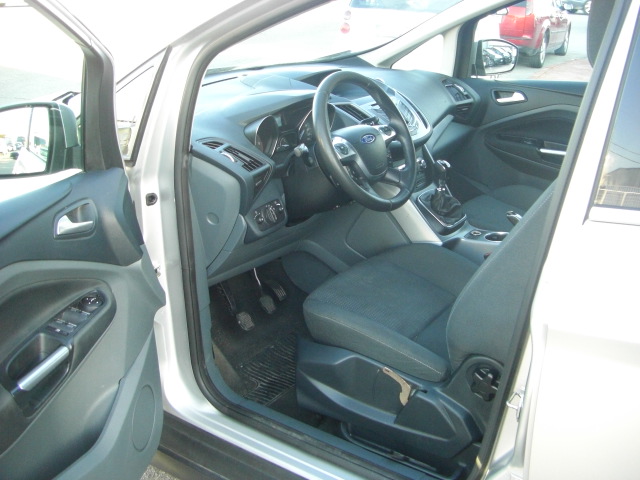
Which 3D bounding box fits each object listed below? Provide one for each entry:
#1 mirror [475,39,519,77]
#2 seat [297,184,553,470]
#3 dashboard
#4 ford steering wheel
[{"bbox_3d":[0.709,-0.737,2.842,0.220,0.155,0.110,-18,27,-38],"label":"mirror"},{"bbox_3d":[0.420,-0.039,1.623,0.820,1.120,0.540,14,25,34],"label":"seat"},{"bbox_3d":[0.027,-0.325,2.316,0.580,0.480,1.420,14,25,34],"label":"dashboard"},{"bbox_3d":[0.107,-0.244,1.793,0.110,0.375,0.375,-21,3,41],"label":"ford steering wheel"}]

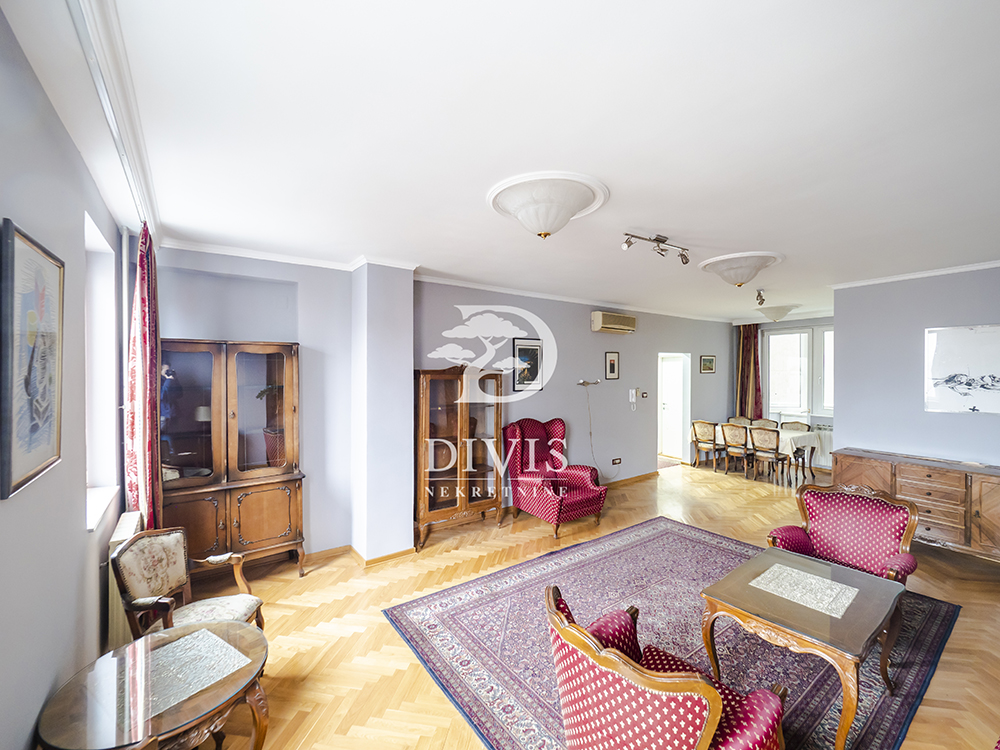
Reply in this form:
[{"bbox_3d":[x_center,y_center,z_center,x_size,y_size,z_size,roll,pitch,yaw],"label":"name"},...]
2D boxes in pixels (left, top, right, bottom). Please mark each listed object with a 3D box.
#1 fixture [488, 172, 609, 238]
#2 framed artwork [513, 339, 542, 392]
[{"bbox_3d":[0.290,-0.928,2.426,0.690,0.230,0.690,0,1,0],"label":"fixture"},{"bbox_3d":[0.377,-0.127,5.132,0.500,0.660,0.030,0,0,-36],"label":"framed artwork"}]

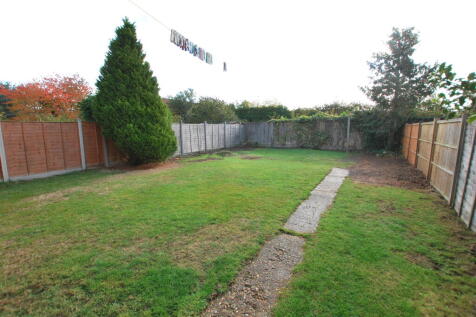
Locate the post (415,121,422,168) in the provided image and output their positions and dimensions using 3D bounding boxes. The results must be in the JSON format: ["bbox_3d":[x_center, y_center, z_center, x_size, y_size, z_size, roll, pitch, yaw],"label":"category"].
[{"bbox_3d":[7.099,-0.484,7.767,0.110,1.785,0.110,6,11,35],"label":"post"}]

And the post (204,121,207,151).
[{"bbox_3d":[-2.082,-1.371,12.752,0.100,1.984,0.100,6,11,35],"label":"post"}]

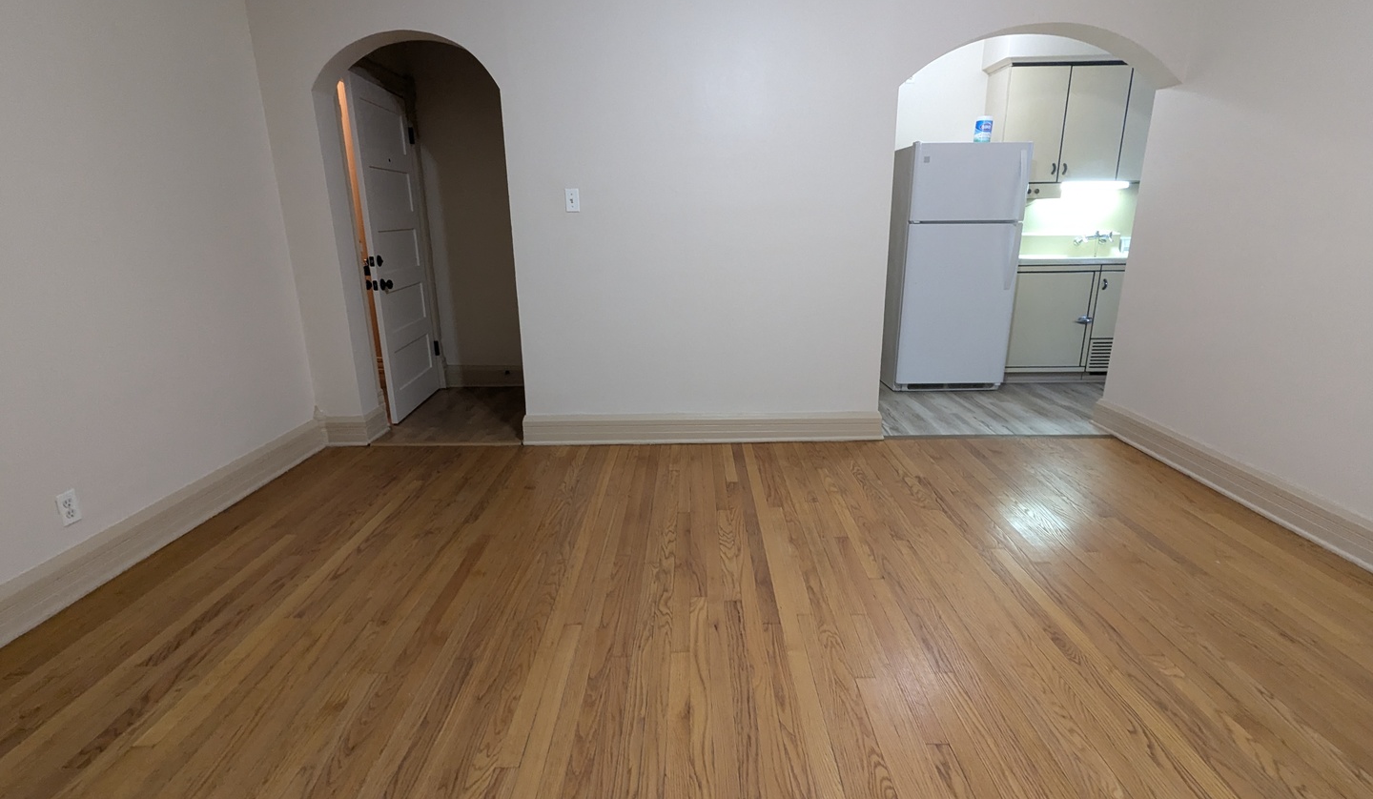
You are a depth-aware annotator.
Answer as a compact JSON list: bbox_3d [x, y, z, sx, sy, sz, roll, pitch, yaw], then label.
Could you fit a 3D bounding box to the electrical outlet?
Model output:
[{"bbox_3d":[-2.113,0.373,2.179,0.008,0.114,0.070,-1,16,1],"label":"electrical outlet"}]

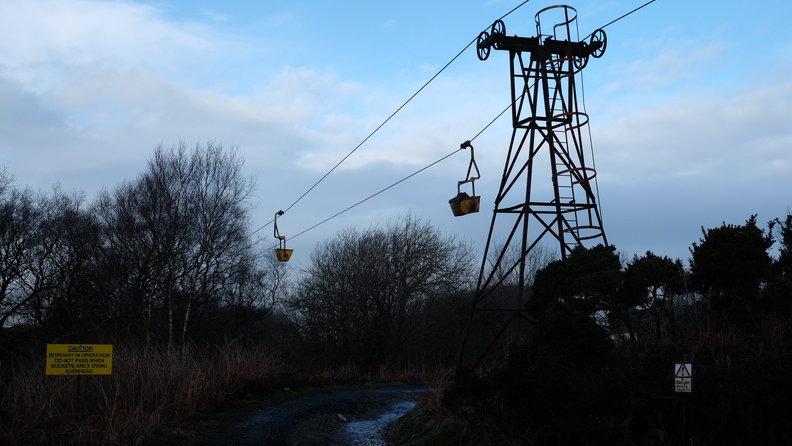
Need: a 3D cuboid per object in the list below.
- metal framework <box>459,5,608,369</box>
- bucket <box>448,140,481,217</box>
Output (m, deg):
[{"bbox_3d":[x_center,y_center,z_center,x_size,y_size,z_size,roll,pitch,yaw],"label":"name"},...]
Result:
[{"bbox_3d":[3.119,-0.301,19.736,3.073,8.195,3.201,1,-5,-18],"label":"metal framework"},{"bbox_3d":[2.019,-1.287,27.001,0.571,2.099,1.034,1,-5,-18],"label":"bucket"}]

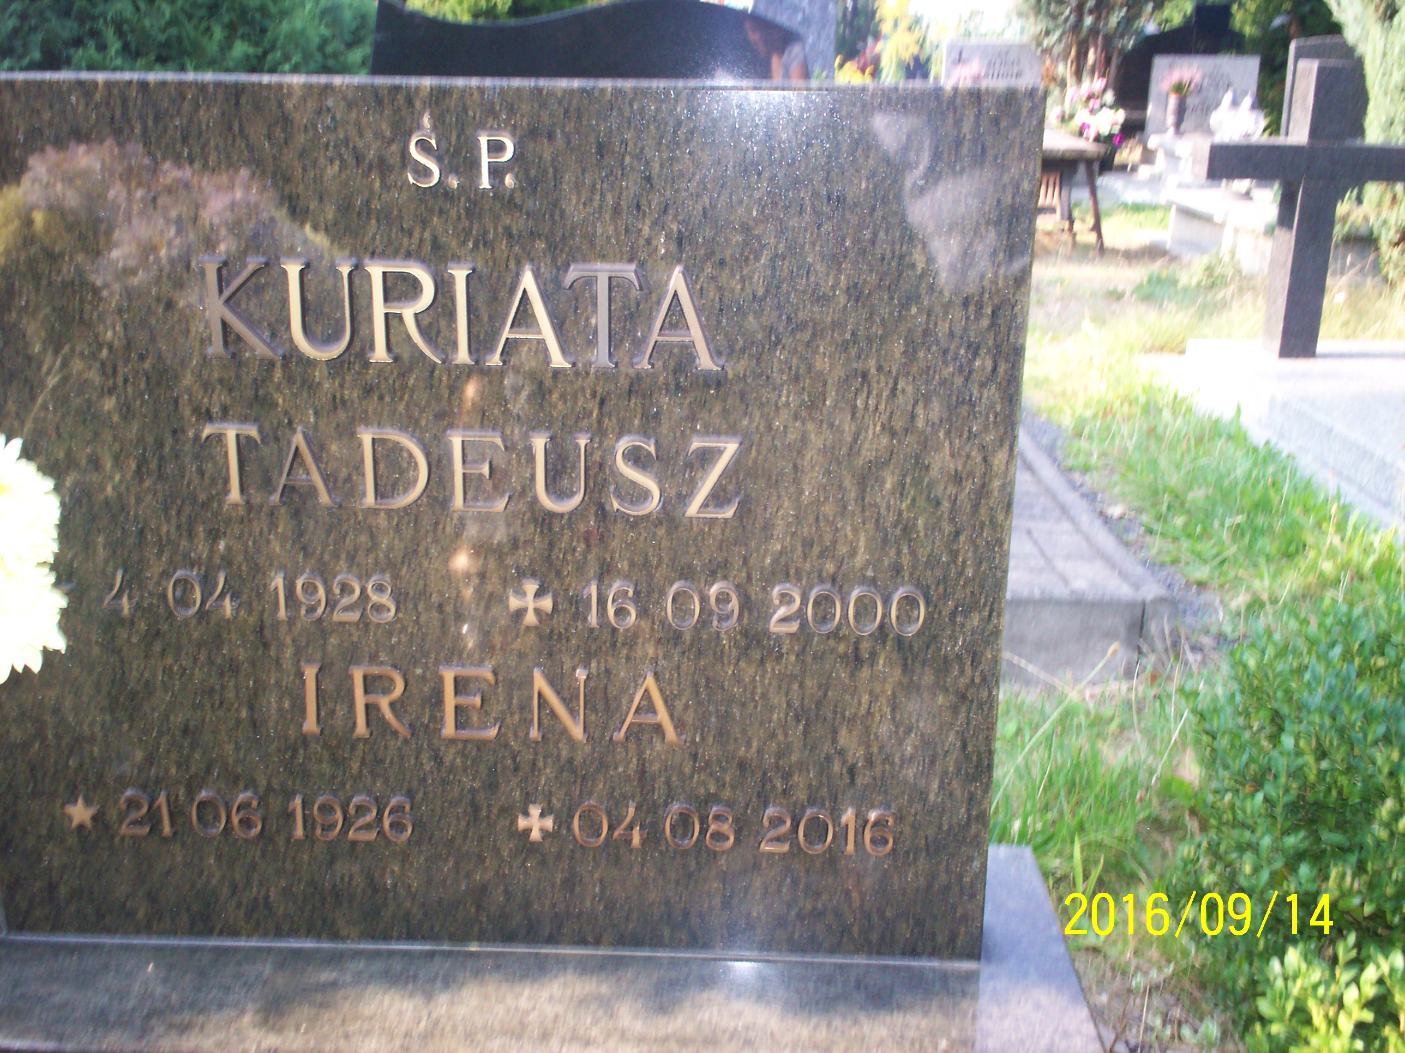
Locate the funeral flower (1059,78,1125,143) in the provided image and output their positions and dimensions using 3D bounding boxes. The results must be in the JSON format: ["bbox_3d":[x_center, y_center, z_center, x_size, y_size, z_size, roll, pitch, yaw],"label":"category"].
[{"bbox_3d":[2.190,-2.319,8.200,0.370,0.370,0.320,5,19,14],"label":"funeral flower"}]

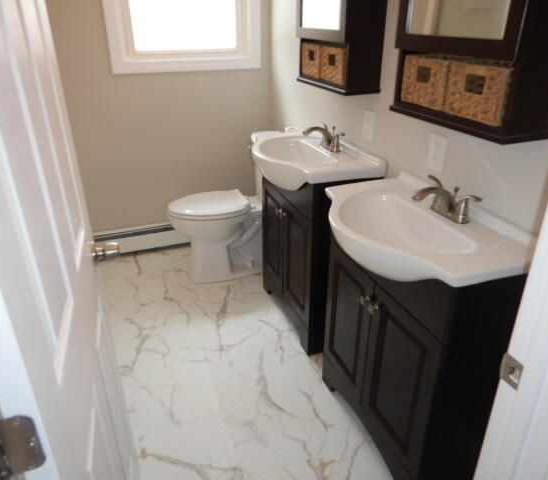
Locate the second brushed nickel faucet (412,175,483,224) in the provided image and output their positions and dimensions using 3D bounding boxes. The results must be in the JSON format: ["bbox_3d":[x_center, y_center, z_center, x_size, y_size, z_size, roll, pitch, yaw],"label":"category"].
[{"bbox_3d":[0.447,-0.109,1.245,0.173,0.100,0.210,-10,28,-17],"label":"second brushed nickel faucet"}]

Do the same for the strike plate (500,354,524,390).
[{"bbox_3d":[0.412,0.228,0.763,0.006,0.054,0.036,-10,28,-17],"label":"strike plate"}]

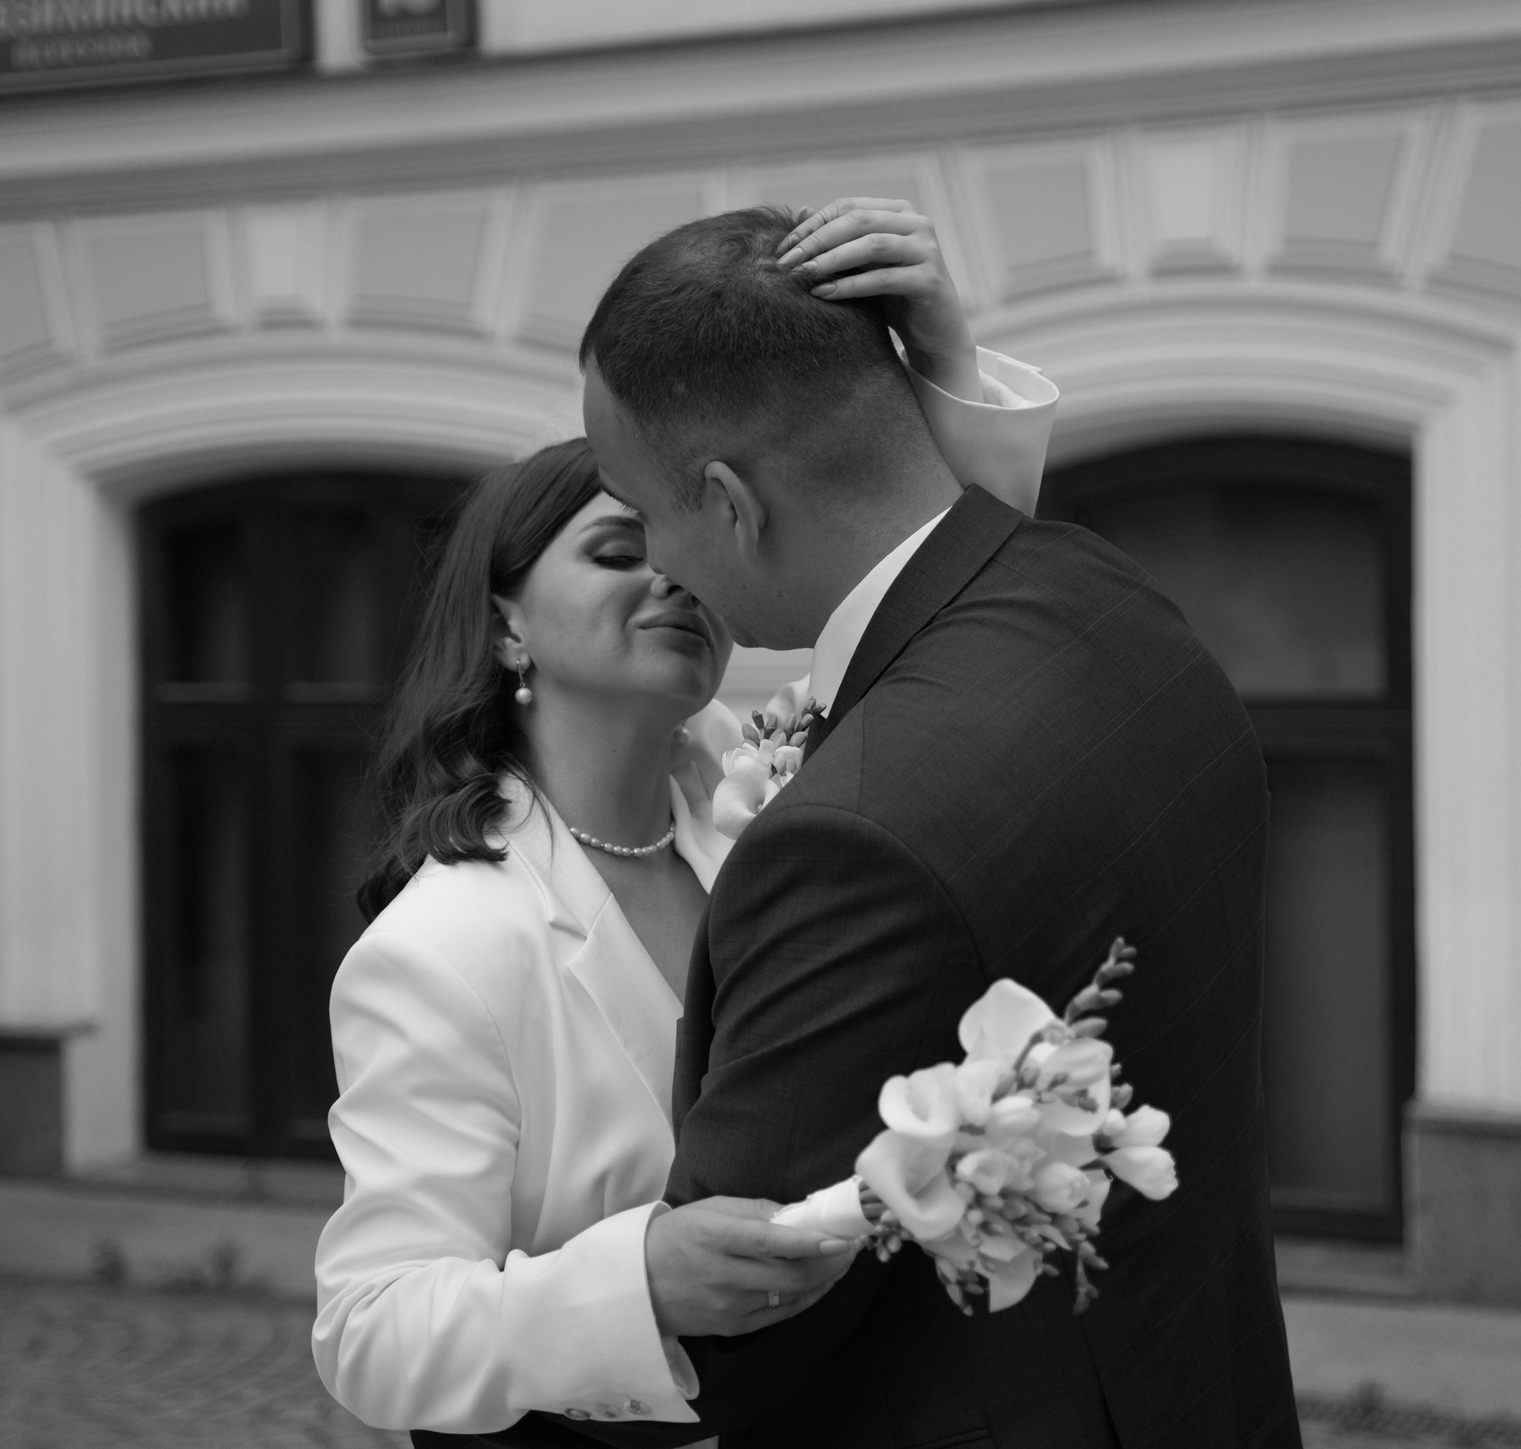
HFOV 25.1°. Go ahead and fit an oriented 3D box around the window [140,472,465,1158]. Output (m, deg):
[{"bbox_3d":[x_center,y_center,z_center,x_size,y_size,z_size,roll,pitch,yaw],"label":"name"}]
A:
[{"bbox_3d":[-1.111,0.242,9.132,1.271,1.859,0.120,0,1,28],"label":"window"}]

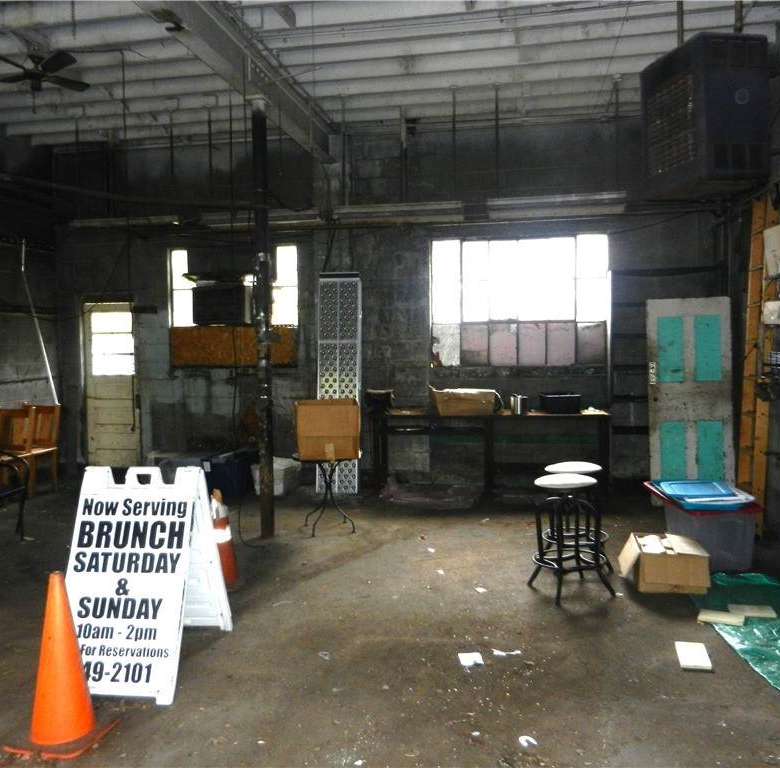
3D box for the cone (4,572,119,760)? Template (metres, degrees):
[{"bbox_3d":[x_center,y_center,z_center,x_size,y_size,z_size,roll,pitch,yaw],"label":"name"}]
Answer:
[{"bbox_3d":[-1.383,1.144,3.116,0.335,0.700,0.335,1,4,21],"label":"cone"}]

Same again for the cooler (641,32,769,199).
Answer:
[{"bbox_3d":[2.091,-1.746,4.963,0.457,0.877,0.707,-1,3,-11],"label":"cooler"}]

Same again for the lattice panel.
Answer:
[{"bbox_3d":[-0.564,-0.018,8.132,0.450,2.420,0.090,0,-1,11],"label":"lattice panel"}]

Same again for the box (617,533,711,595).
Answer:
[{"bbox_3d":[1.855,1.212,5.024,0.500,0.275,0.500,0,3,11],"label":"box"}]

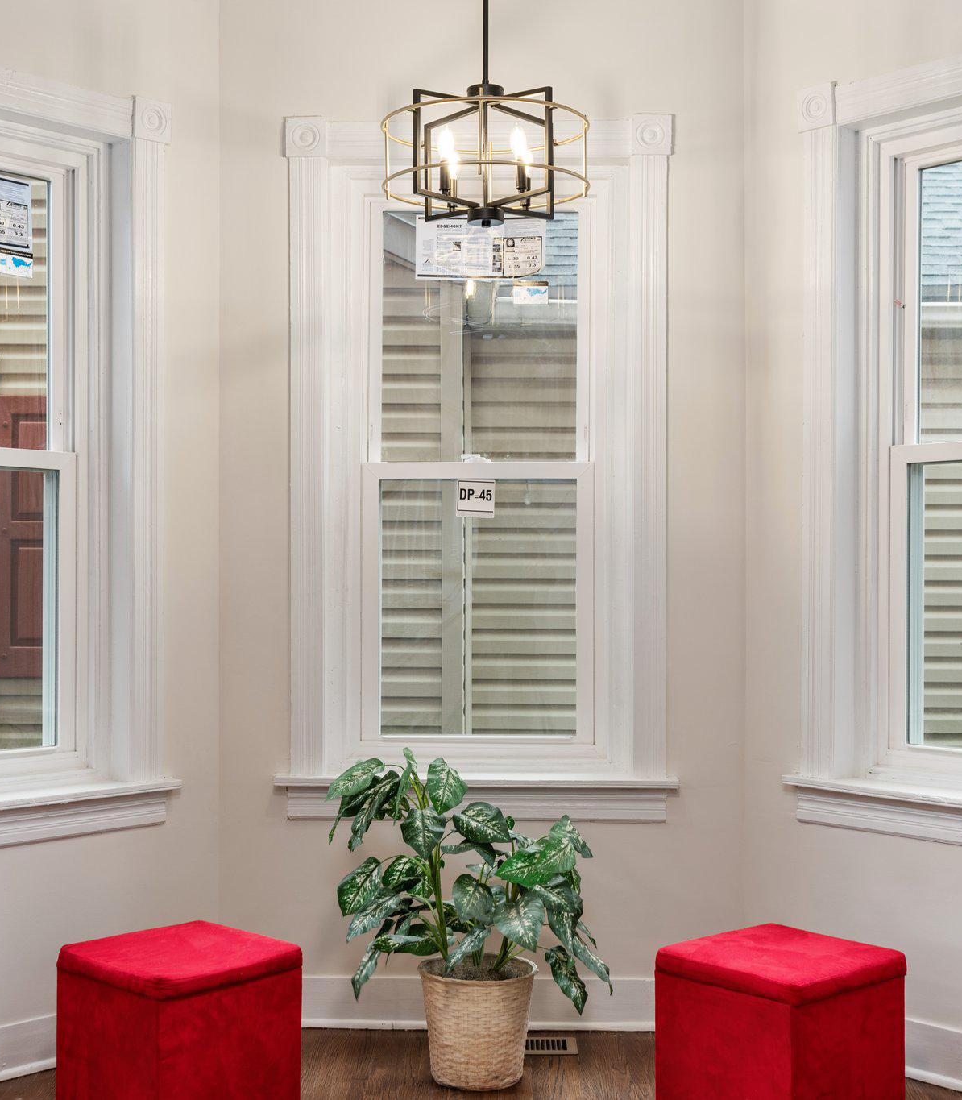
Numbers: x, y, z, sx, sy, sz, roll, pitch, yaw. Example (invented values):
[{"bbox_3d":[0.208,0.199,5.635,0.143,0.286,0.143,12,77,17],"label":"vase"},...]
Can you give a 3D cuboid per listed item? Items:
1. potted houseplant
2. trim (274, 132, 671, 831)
[{"bbox_3d":[-0.030,0.838,3.690,0.650,0.755,0.570,0,0,0],"label":"potted houseplant"},{"bbox_3d":[-0.010,-0.208,4.130,1.010,1.810,0.140,0,0,1],"label":"trim"}]

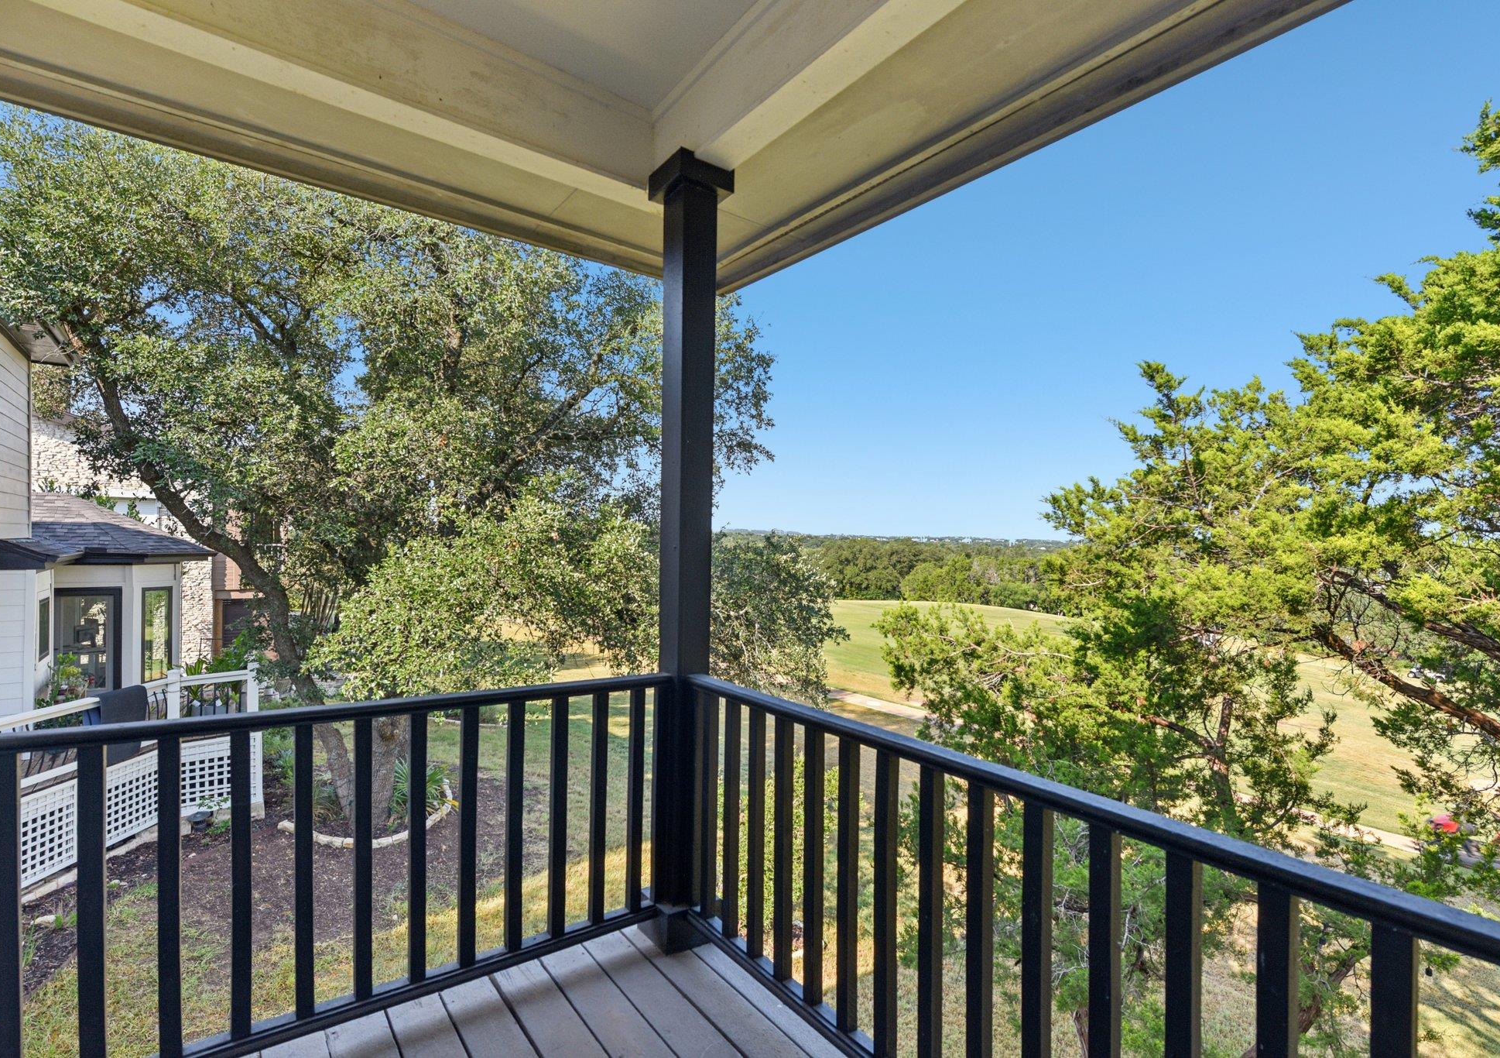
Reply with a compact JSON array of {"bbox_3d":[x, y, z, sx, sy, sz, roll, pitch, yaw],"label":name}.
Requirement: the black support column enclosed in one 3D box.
[{"bbox_3d":[-0.232,0.070,2.531,0.215,2.720,0.215,1,-1,-37],"label":"black support column"}]

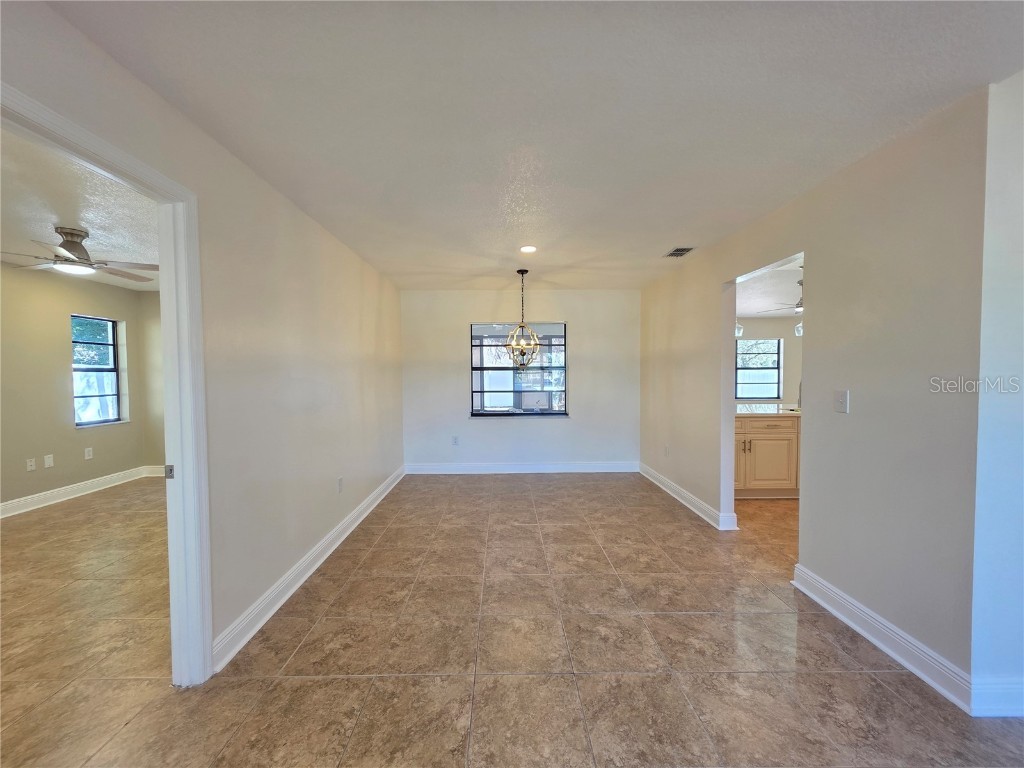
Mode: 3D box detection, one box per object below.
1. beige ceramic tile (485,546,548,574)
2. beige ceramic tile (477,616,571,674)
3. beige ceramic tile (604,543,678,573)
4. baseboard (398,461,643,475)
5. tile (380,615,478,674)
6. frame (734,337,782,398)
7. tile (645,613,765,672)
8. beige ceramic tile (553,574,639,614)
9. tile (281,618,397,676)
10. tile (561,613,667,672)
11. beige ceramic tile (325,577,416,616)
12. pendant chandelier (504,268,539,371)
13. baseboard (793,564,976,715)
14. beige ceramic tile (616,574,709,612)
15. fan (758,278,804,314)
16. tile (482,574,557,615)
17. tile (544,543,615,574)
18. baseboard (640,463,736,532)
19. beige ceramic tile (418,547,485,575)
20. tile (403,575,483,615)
[{"bbox_3d":[0.038,1.289,2.797,0.448,0.015,0.421,0,2,-1],"label":"beige ceramic tile"},{"bbox_3d":[0.054,1.280,1.904,0.432,0.010,0.422,0,1,-1],"label":"beige ceramic tile"},{"bbox_3d":[0.934,1.290,2.815,0.448,0.015,0.421,0,2,-1],"label":"beige ceramic tile"},{"bbox_3d":[0.141,1.124,5.133,3.120,0.140,0.022,0,1,-1],"label":"baseboard"},{"bbox_3d":[-0.392,1.316,1.946,0.448,0.015,0.421,0,2,-1],"label":"tile"},{"bbox_3d":[4.934,-0.283,7.711,0.930,1.200,0.080,0,1,-1],"label":"frame"},{"bbox_3d":[0.925,1.278,1.920,0.432,0.010,0.422,0,1,-1],"label":"tile"},{"bbox_3d":[0.482,1.268,2.332,0.432,0.010,0.422,0,1,-1],"label":"beige ceramic tile"},{"bbox_3d":[-0.840,1.315,1.936,0.448,0.015,0.421,0,2,-1],"label":"tile"},{"bbox_3d":[0.504,1.316,1.964,0.448,0.015,0.421,0,2,-1],"label":"tile"},{"bbox_3d":[-0.849,1.302,2.357,0.448,0.015,0.421,0,2,-1],"label":"beige ceramic tile"},{"bbox_3d":[0.119,-0.679,4.173,0.360,1.090,0.360,0,1,-1],"label":"pendant chandelier"},{"bbox_3d":[1.784,1.200,1.950,0.025,0.140,0.960,0,1,-1],"label":"baseboard"},{"bbox_3d":[0.917,1.267,2.340,0.432,0.010,0.422,0,1,-1],"label":"beige ceramic tile"},{"bbox_3d":[3.568,-1.069,4.700,1.240,0.400,1.240,0,2,-1],"label":"fan"},{"bbox_3d":[0.047,1.303,2.376,0.448,0.015,0.421,0,2,-1],"label":"tile"},{"bbox_3d":[0.474,1.258,2.752,0.432,0.010,0.422,0,1,-1],"label":"tile"},{"bbox_3d":[1.853,1.162,4.265,0.155,0.151,1.921,0,2,-1],"label":"baseboard"},{"bbox_3d":[-0.398,1.260,2.735,0.432,0.010,0.422,0,1,-1],"label":"beige ceramic tile"},{"bbox_3d":[-0.401,1.302,2.366,0.448,0.015,0.421,0,2,-1],"label":"tile"}]

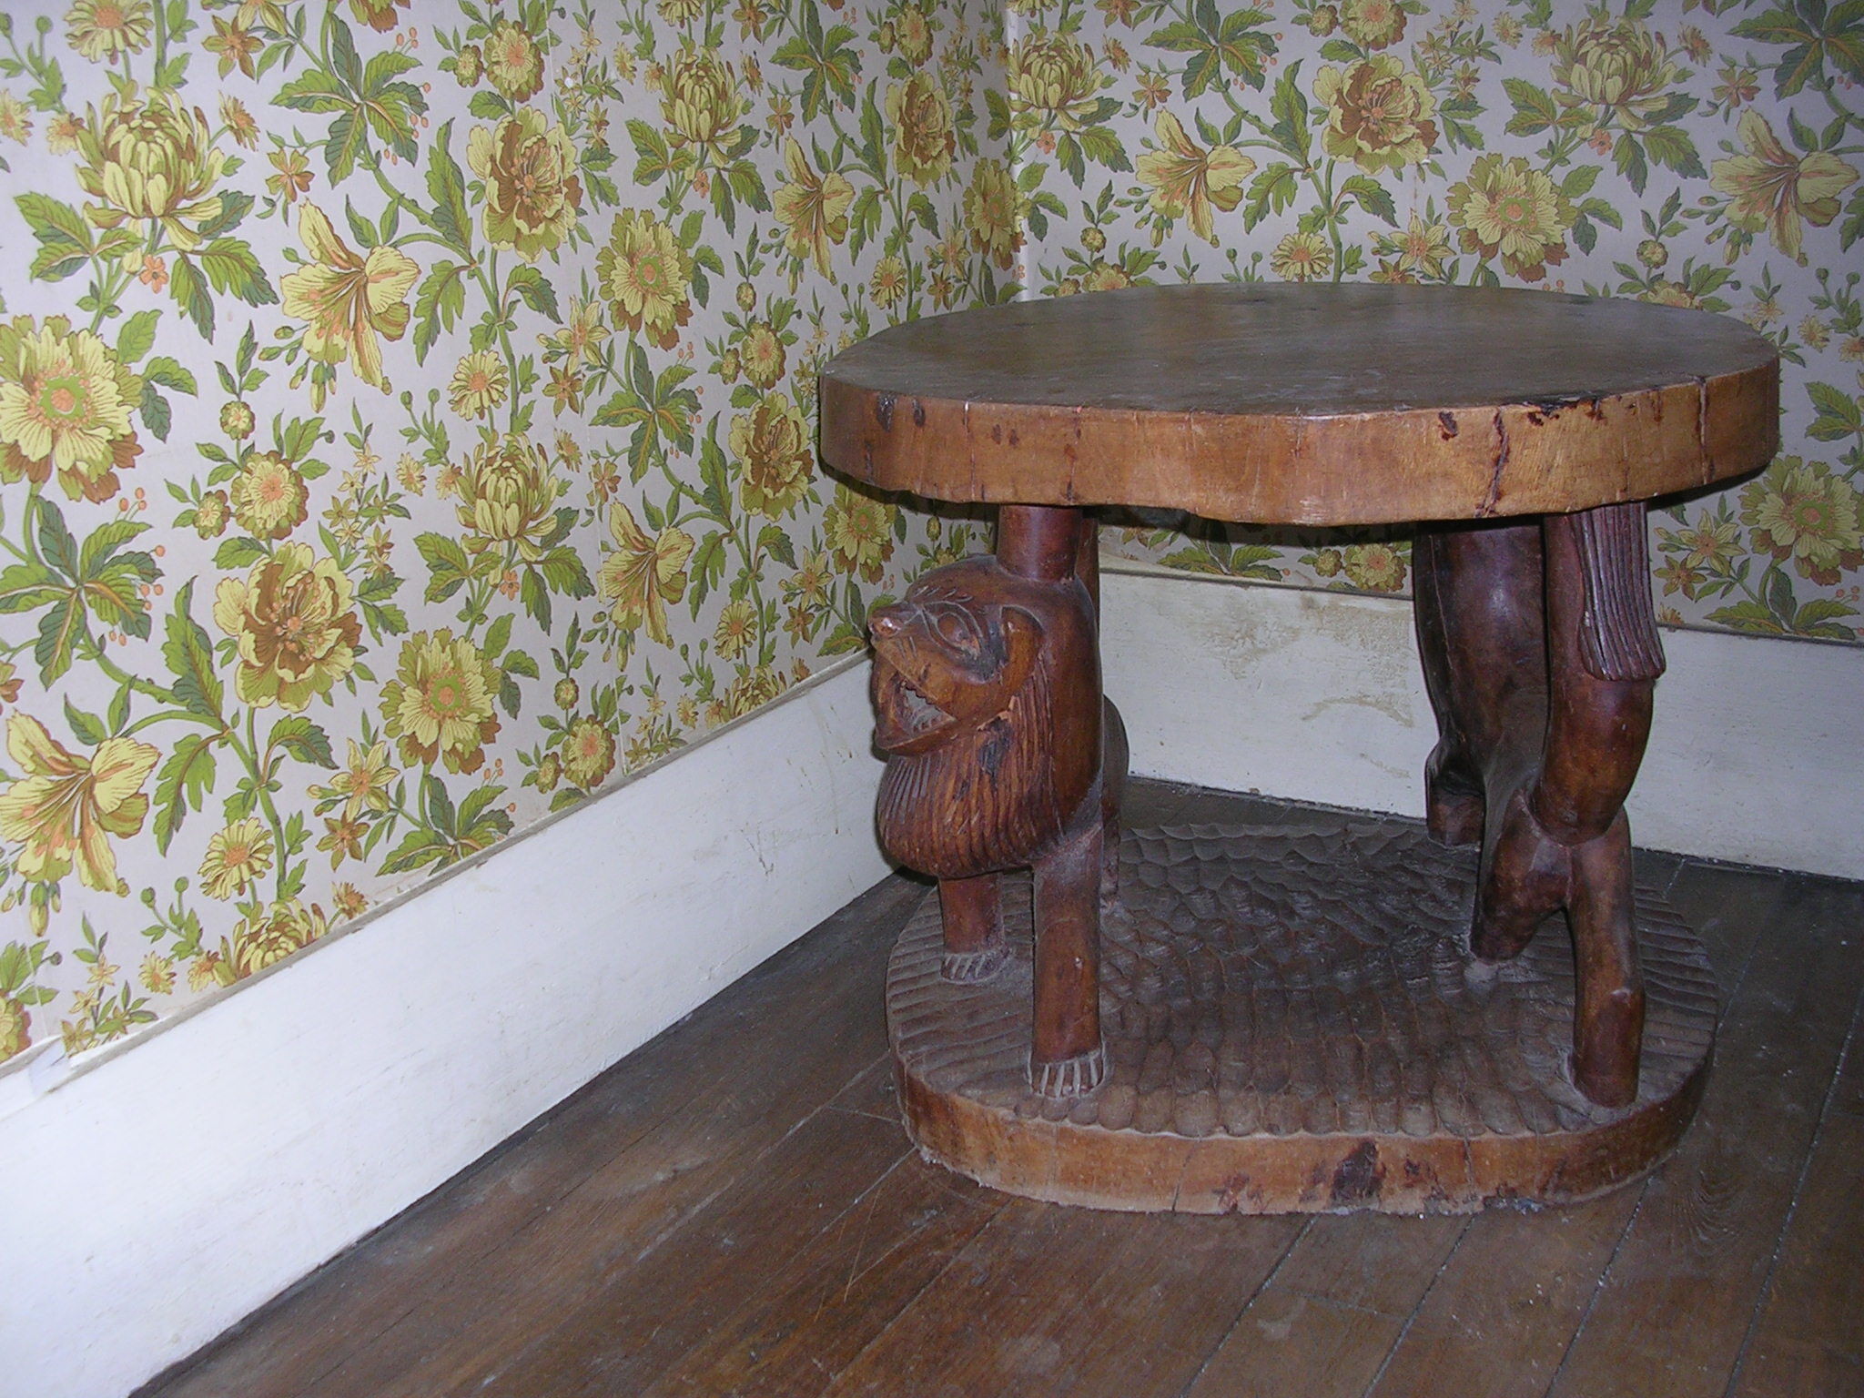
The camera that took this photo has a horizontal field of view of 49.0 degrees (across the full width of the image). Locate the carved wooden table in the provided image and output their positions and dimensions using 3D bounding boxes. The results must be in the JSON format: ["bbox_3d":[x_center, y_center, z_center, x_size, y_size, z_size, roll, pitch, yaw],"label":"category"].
[{"bbox_3d":[0.262,0.002,1.514,0.645,0.540,0.605,0,19,10],"label":"carved wooden table"}]

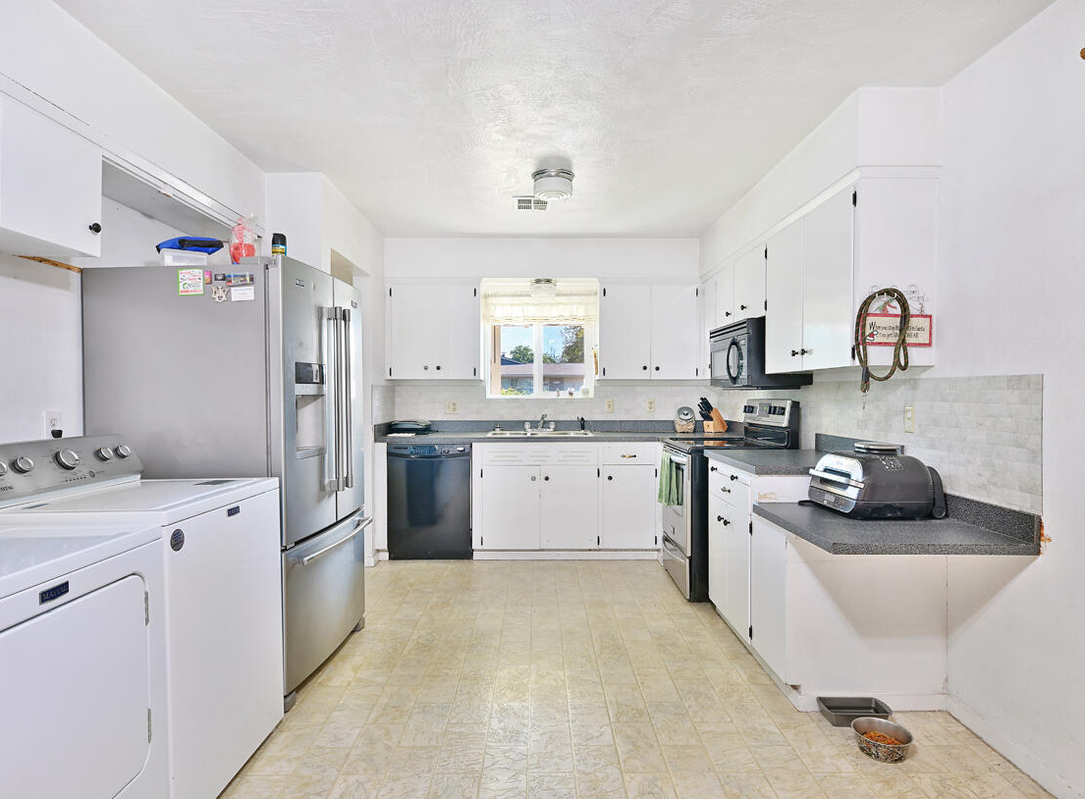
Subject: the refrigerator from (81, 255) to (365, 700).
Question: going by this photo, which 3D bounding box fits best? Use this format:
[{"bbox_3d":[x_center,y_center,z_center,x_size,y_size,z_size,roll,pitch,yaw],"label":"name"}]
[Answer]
[{"bbox_3d":[-1.360,0.313,2.900,0.870,1.750,0.850,0,0,4],"label":"refrigerator"}]

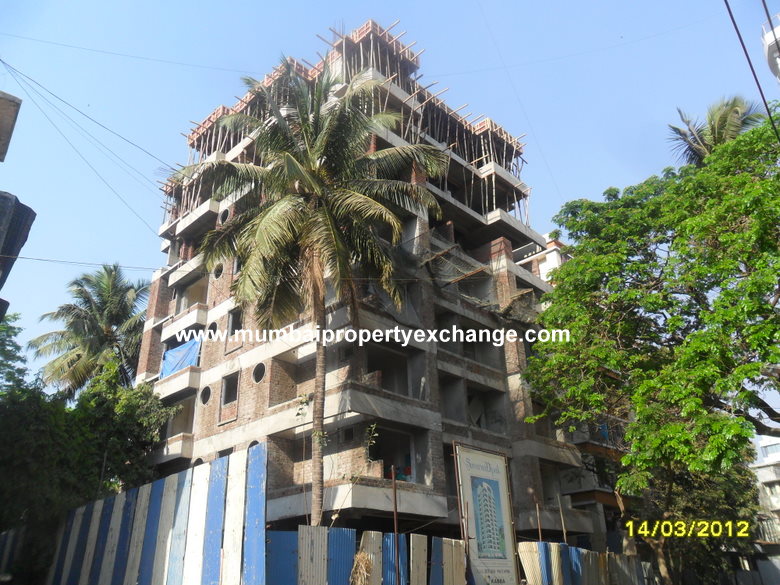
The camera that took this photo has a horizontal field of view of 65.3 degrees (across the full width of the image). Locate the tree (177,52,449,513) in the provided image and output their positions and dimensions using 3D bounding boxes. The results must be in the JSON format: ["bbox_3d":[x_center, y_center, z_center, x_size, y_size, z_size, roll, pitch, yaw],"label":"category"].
[{"bbox_3d":[-2.084,0.492,15.272,7.500,16.100,7.400,-2,-27,0],"label":"tree"}]

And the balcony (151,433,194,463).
[{"bbox_3d":[-9.172,6.786,25.930,2.900,0.950,0.950,-24,-34,38],"label":"balcony"}]

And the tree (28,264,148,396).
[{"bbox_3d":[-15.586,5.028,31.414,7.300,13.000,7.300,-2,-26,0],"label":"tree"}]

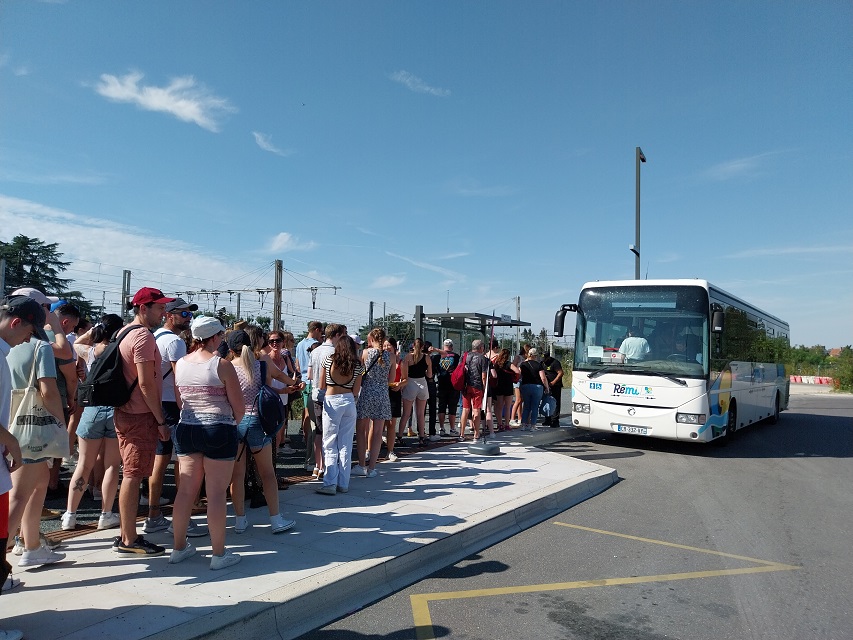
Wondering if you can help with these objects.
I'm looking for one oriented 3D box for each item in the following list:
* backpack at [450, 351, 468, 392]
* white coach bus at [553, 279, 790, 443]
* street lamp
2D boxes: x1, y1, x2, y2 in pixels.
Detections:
[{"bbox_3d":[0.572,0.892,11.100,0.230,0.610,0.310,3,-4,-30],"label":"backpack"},{"bbox_3d":[7.390,1.254,16.895,2.650,3.220,12.460,-2,-5,35],"label":"white coach bus"},{"bbox_3d":[6.322,-1.200,19.136,0.200,8.060,2.000,-1,-4,27],"label":"street lamp"}]

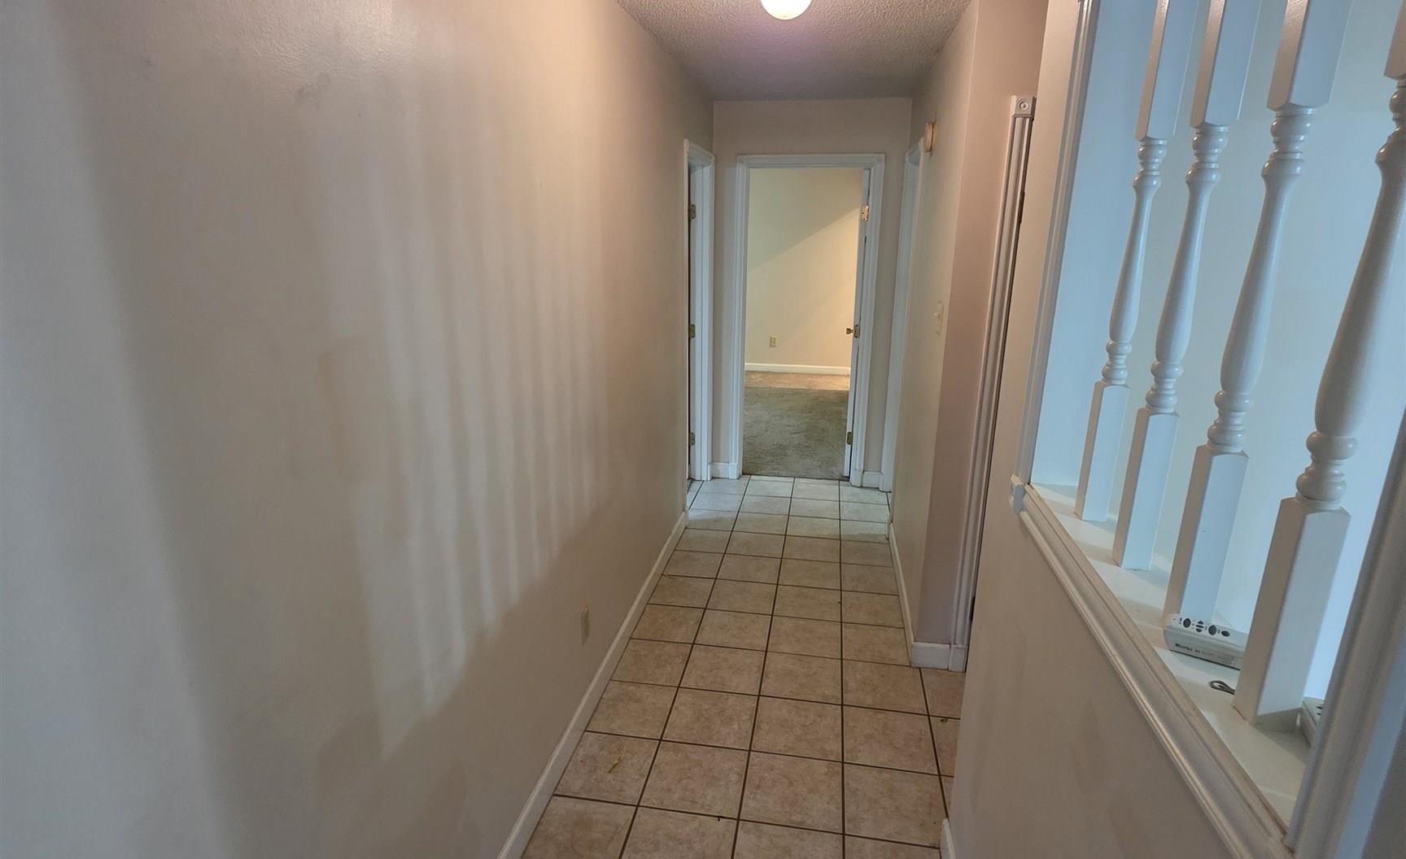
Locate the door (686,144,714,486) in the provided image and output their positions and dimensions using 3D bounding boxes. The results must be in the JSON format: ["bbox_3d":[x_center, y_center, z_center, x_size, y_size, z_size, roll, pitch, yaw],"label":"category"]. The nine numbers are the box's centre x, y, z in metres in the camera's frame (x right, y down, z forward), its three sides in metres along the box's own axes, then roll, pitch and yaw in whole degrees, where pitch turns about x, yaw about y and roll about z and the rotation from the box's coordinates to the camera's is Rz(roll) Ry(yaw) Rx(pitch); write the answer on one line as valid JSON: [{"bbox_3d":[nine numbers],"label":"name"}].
[{"bbox_3d":[-0.059,-0.550,4.310,0.110,2.070,0.800,3,16,10],"label":"door"}]

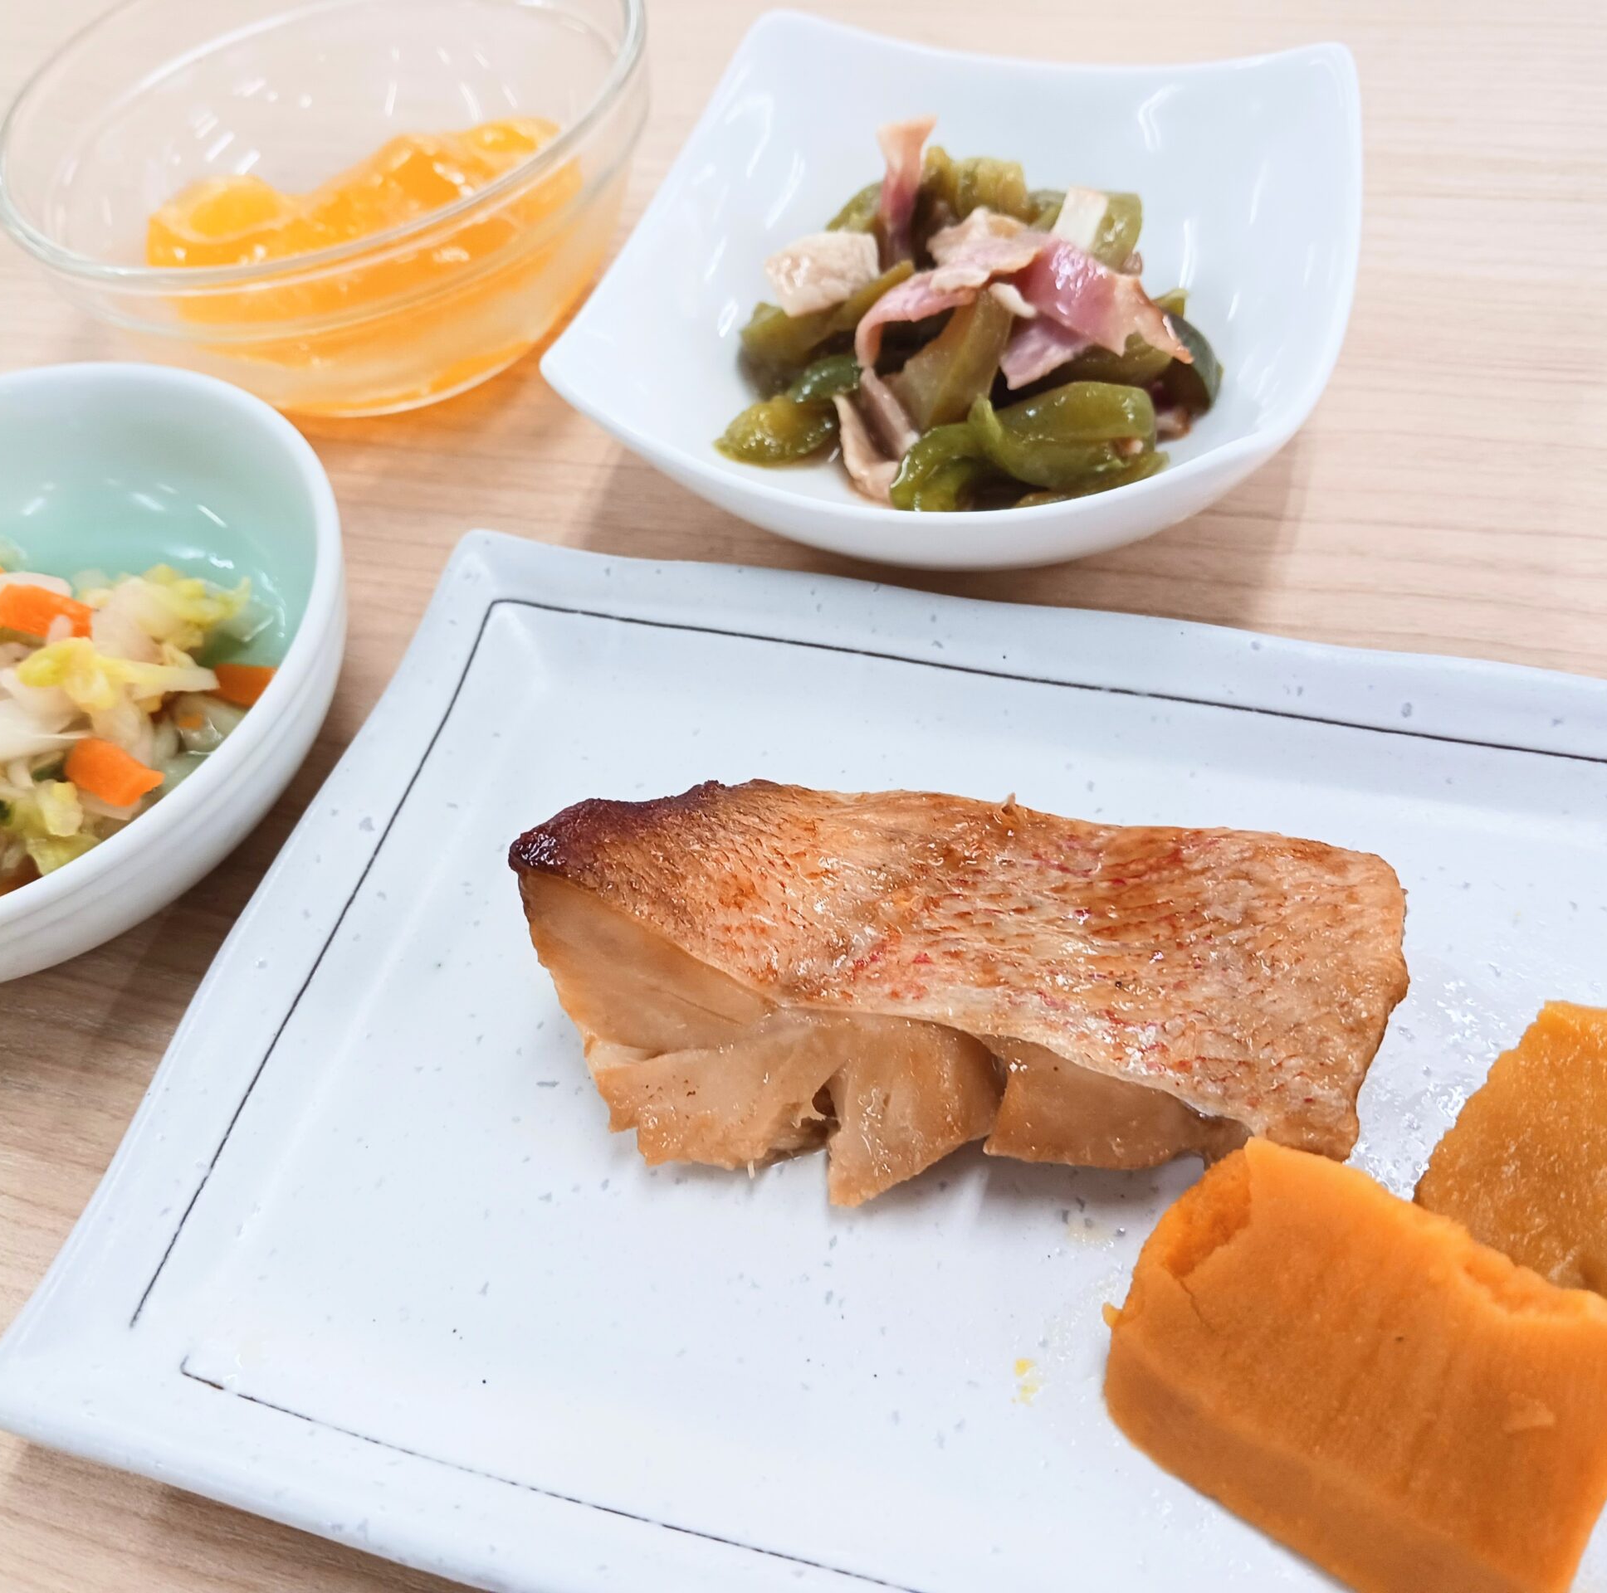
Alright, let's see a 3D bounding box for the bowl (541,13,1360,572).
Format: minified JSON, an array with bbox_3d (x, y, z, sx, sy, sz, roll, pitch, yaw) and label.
[{"bbox_3d":[0.027,-0.076,0.270,0.116,0.047,0.116,11,56,18],"label":"bowl"}]

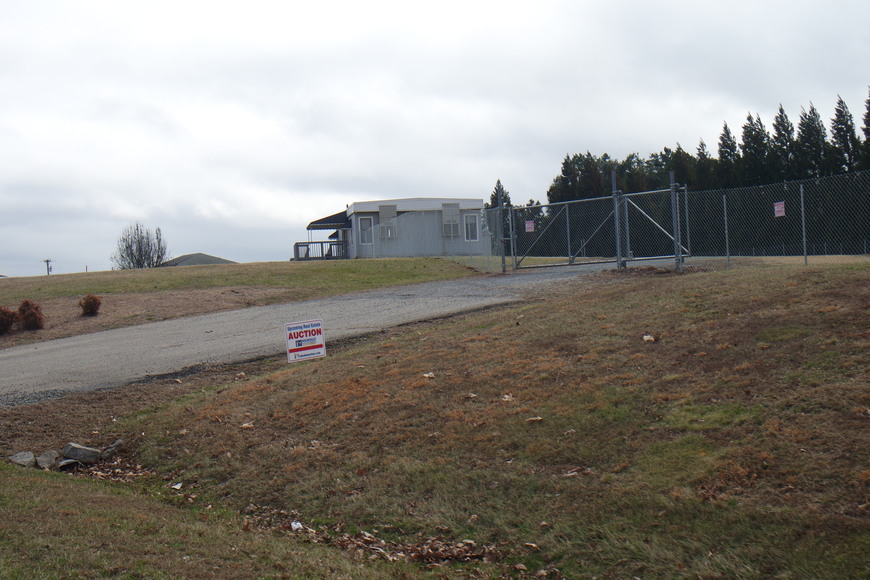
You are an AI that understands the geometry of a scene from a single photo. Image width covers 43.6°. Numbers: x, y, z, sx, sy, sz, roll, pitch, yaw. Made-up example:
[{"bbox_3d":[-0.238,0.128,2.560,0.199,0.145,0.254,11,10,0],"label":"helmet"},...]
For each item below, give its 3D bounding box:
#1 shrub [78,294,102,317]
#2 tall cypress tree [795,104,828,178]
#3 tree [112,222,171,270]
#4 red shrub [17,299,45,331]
[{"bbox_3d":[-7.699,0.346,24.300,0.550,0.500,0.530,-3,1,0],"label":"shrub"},{"bbox_3d":[25.128,-6.985,72.000,2.600,10.500,2.600,-3,1,0],"label":"tall cypress tree"},{"bbox_3d":[-29.741,-4.097,110.000,6.000,5.700,5.800,-3,1,0],"label":"tree"},{"bbox_3d":[-8.333,0.505,22.400,0.580,0.660,0.570,-3,1,0],"label":"red shrub"}]

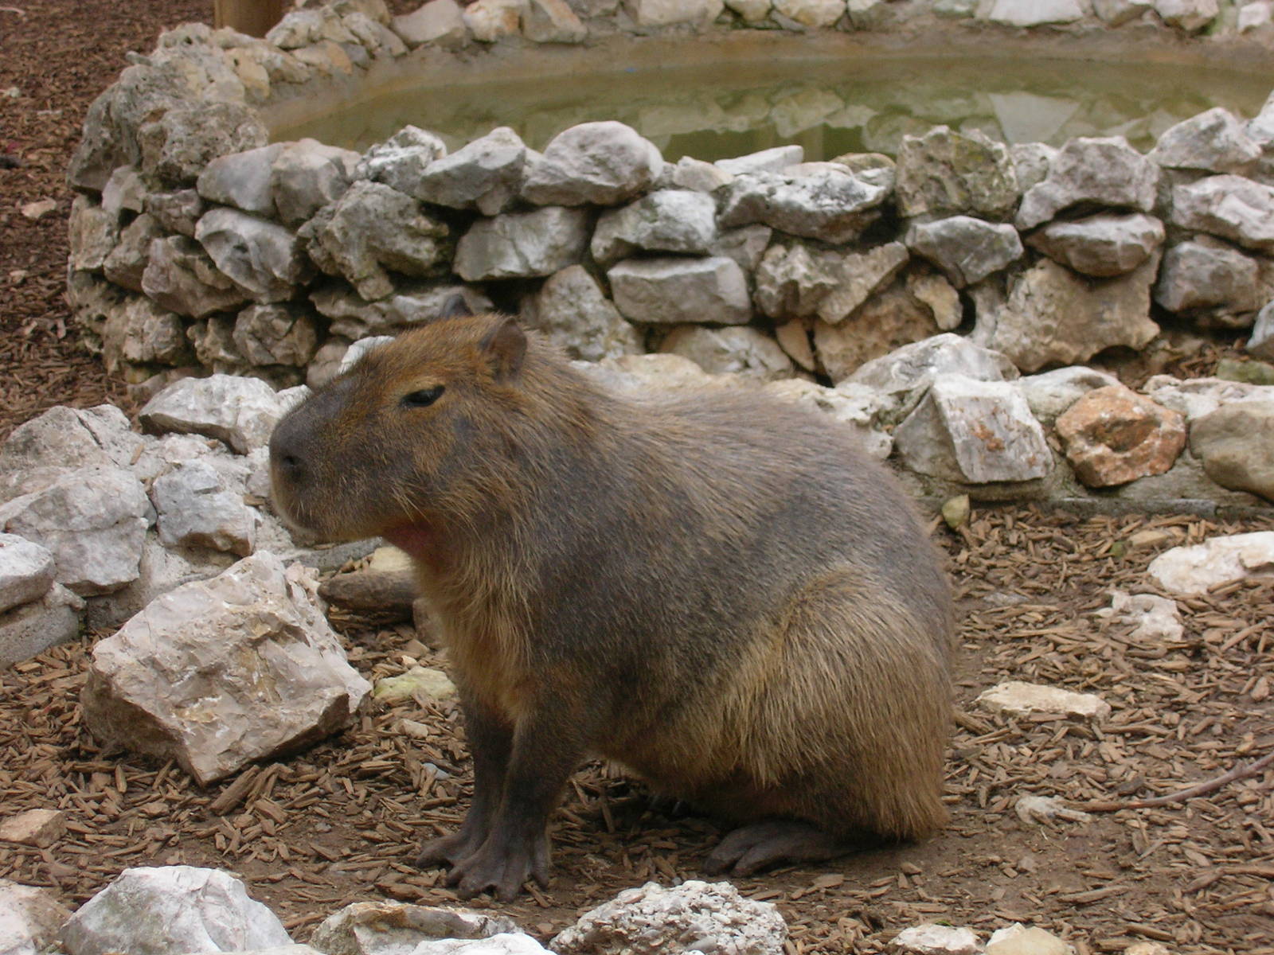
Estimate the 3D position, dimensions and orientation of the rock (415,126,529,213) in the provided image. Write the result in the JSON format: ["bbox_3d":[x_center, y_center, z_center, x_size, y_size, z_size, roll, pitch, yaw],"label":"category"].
[{"bbox_3d":[-0.335,-0.621,7.814,0.229,0.179,0.195,0,12,0],"label":"rock"}]

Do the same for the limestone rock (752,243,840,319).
[{"bbox_3d":[0.287,-0.353,6.942,0.155,0.130,0.140,1,12,5],"label":"limestone rock"}]

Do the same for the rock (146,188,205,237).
[{"bbox_3d":[-0.807,-0.463,6.750,0.095,0.083,0.080,5,15,19],"label":"rock"}]

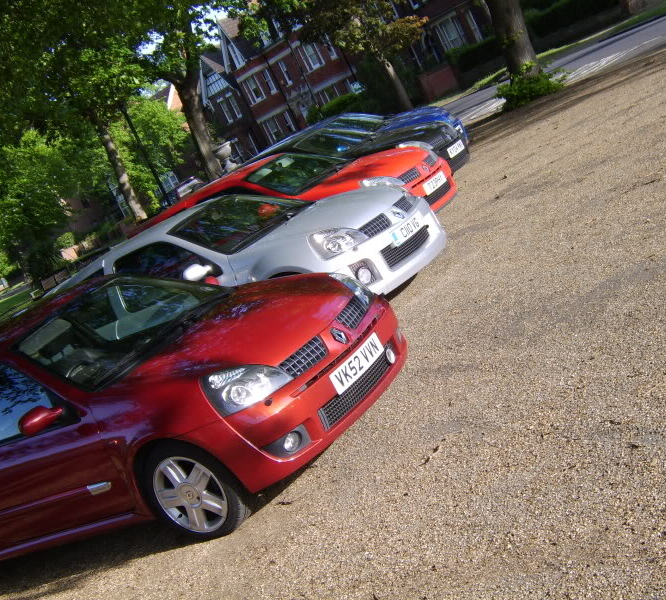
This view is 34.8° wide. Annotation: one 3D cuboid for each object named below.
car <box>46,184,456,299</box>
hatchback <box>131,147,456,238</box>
[{"bbox_3d":[-0.950,-0.188,9.304,3.820,1.380,1.820,-20,13,34],"label":"car"},{"bbox_3d":[-0.549,-0.871,11.669,3.820,1.420,1.680,-20,13,34],"label":"hatchback"}]

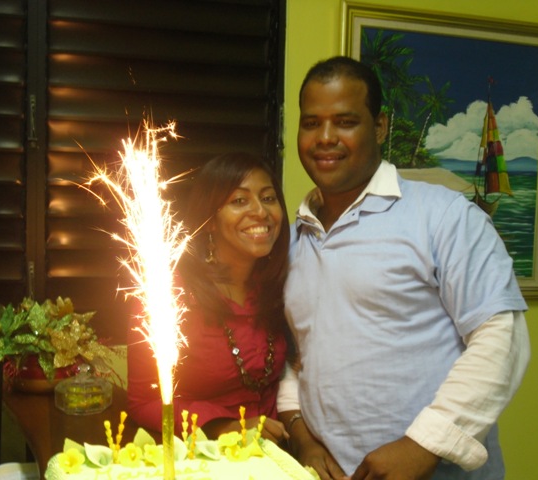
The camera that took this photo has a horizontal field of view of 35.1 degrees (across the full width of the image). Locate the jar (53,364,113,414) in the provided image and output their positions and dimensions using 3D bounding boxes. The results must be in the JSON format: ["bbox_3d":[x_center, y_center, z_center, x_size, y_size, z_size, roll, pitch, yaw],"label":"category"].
[{"bbox_3d":[-0.428,0.336,1.950,0.130,0.100,0.130,0,2,-12],"label":"jar"}]

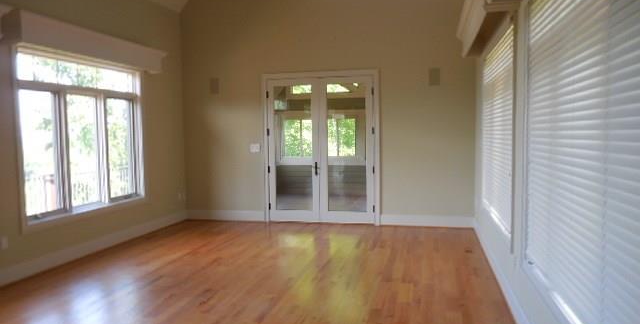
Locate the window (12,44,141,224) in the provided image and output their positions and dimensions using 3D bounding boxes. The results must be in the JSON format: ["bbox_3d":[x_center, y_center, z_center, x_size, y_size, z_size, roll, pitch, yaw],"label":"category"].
[{"bbox_3d":[-3.034,-0.328,6.079,0.085,2.000,2.230,0,4,13],"label":"window"}]

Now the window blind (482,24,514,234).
[{"bbox_3d":[1.906,-0.334,5.013,0.050,1.840,2.100,0,4,13],"label":"window blind"}]

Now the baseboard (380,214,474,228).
[{"bbox_3d":[1.719,0.968,7.469,1.468,0.177,0.020,0,4,13],"label":"baseboard"}]

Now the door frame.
[{"bbox_3d":[0.022,-0.221,7.838,2.000,2.546,0.110,0,4,13],"label":"door frame"}]

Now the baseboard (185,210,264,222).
[{"bbox_3d":[-1.691,0.960,8.286,1.525,0.177,0.020,0,4,13],"label":"baseboard"}]

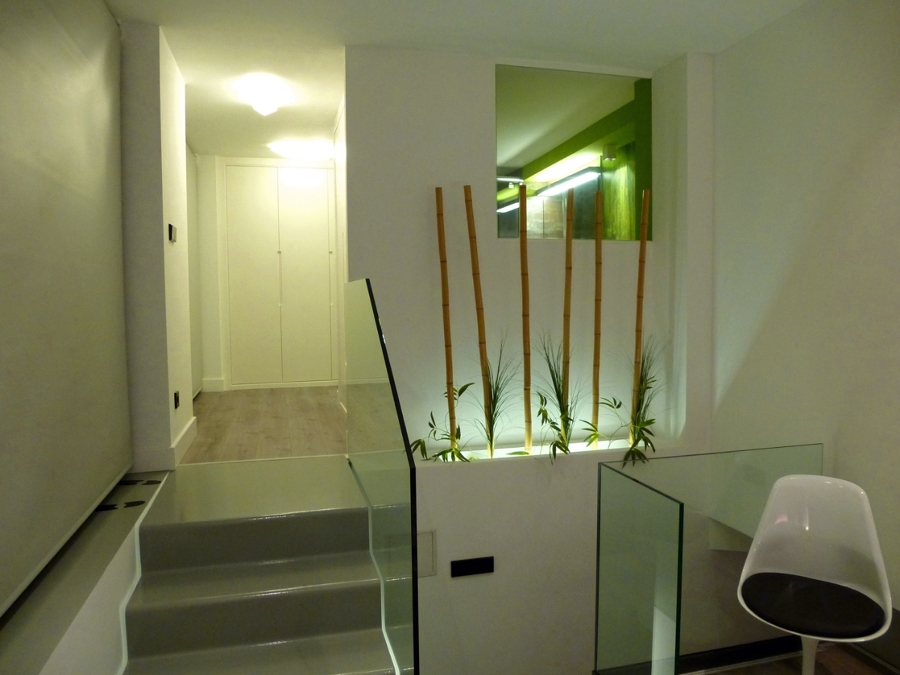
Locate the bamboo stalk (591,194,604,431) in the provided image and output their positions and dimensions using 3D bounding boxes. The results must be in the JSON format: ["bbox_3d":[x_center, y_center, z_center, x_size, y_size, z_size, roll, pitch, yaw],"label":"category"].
[{"bbox_3d":[0.856,-0.099,3.627,0.033,1.502,0.033,1,1,-15],"label":"bamboo stalk"}]

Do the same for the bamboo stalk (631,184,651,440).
[{"bbox_3d":[1.120,-0.115,3.697,0.035,1.522,0.035,3,0,-15],"label":"bamboo stalk"}]

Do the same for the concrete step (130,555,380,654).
[{"bbox_3d":[-0.702,0.975,2.320,0.859,0.180,0.288,-1,3,-15],"label":"concrete step"}]

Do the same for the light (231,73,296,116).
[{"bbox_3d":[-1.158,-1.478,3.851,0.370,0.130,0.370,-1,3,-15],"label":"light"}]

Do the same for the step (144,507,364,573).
[{"bbox_3d":[-0.754,0.749,2.487,0.840,0.183,0.260,-1,3,-15],"label":"step"}]

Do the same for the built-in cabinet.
[{"bbox_3d":[-1.587,-0.576,5.908,0.970,2.060,0.050,-1,3,-15],"label":"built-in cabinet"}]

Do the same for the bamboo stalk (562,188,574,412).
[{"bbox_3d":[0.685,-0.096,3.582,0.034,1.515,0.034,1,1,-15],"label":"bamboo stalk"}]

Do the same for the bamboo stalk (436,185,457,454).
[{"bbox_3d":[-0.018,-0.080,3.397,0.035,1.466,0.035,-4,2,-15],"label":"bamboo stalk"}]

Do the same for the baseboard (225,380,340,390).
[{"bbox_3d":[-1.585,0.460,5.933,1.010,0.062,0.025,-1,3,-15],"label":"baseboard"}]

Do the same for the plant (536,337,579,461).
[{"bbox_3d":[0.579,0.326,3.352,0.200,0.650,0.200,-1,3,-15],"label":"plant"}]

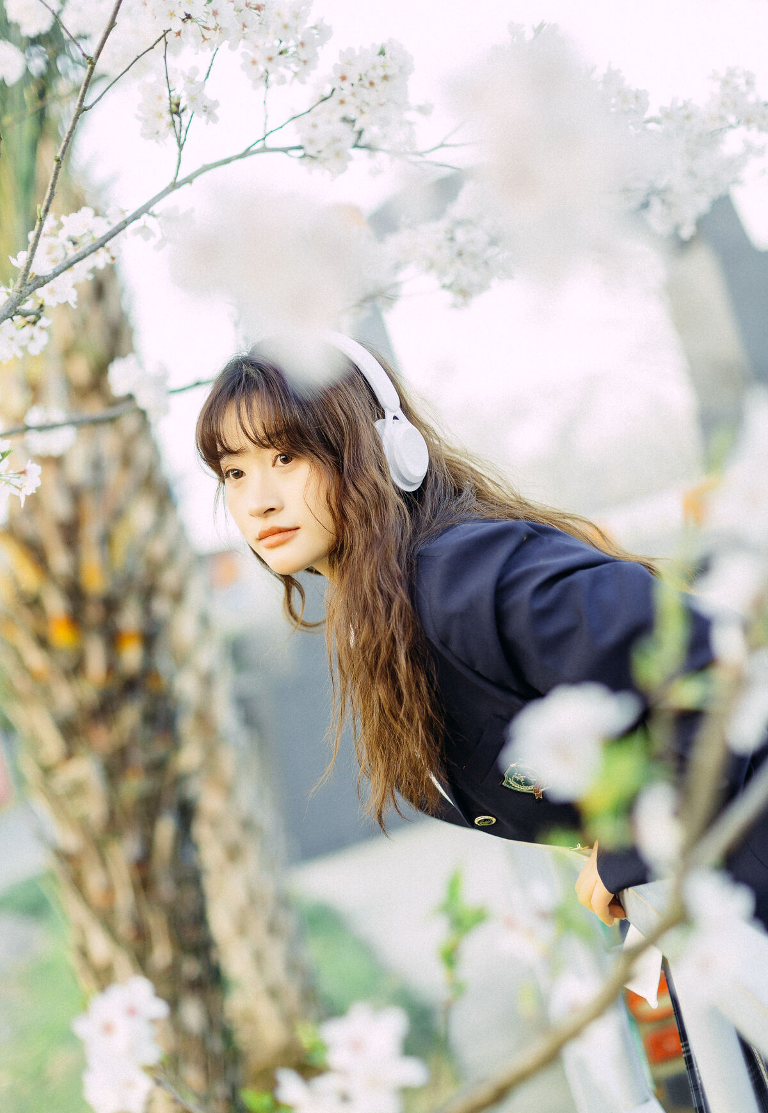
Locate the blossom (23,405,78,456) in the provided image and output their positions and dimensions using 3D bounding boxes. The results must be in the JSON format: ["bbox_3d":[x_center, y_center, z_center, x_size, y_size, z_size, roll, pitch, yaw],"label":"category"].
[{"bbox_3d":[-0.469,-0.178,2.250,0.075,0.072,0.066,-17,2,0],"label":"blossom"}]

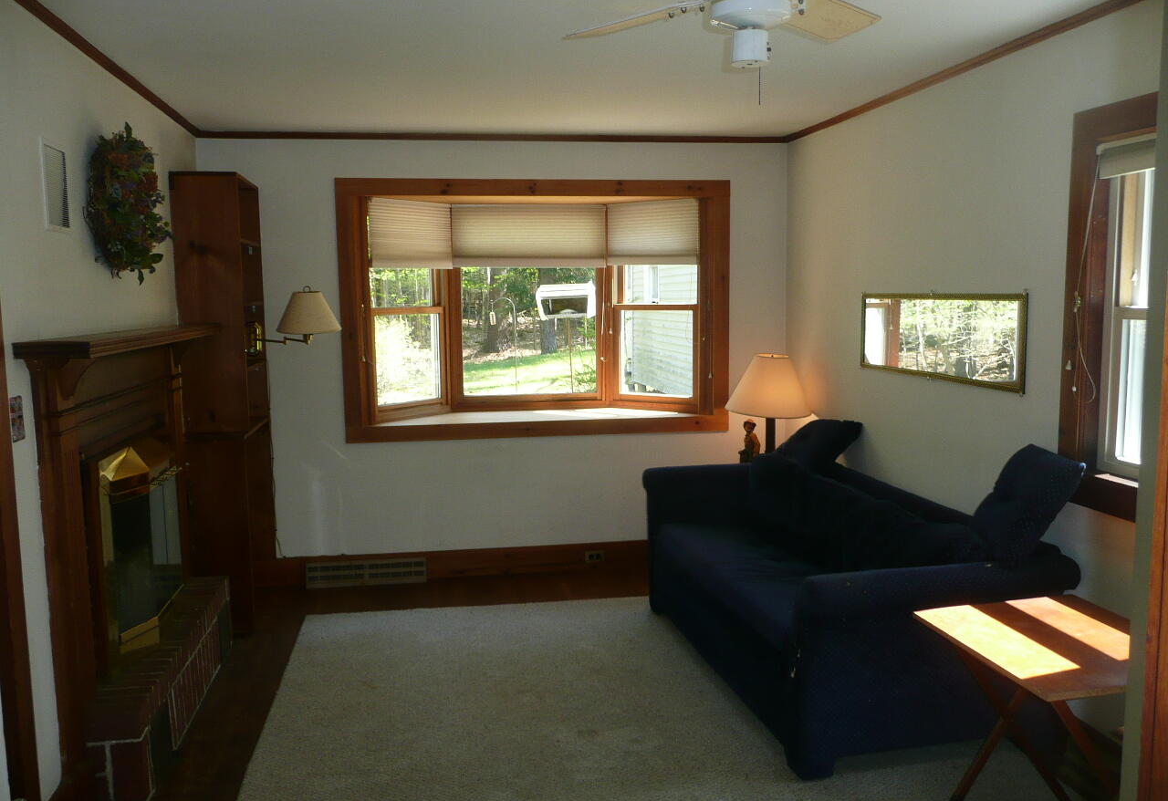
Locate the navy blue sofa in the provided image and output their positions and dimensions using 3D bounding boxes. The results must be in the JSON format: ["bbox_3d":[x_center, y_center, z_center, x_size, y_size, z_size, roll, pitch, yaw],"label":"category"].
[{"bbox_3d":[0.955,0.740,3.975,0.961,0.753,1.981,-2,6,-10],"label":"navy blue sofa"}]

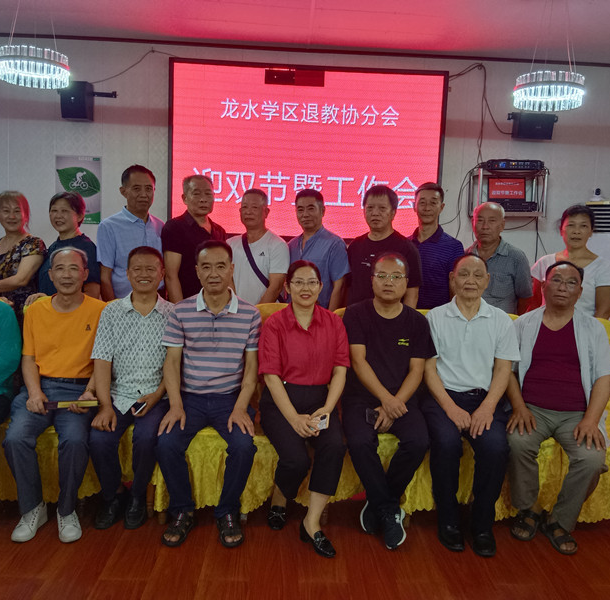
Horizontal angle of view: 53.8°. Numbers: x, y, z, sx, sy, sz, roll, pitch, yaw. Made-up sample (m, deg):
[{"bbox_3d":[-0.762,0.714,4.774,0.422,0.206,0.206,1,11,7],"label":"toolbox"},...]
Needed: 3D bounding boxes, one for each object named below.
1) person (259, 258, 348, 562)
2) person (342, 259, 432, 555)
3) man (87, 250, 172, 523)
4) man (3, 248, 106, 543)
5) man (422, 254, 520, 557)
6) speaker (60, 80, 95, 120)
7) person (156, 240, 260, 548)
[{"bbox_3d":[0.037,0.446,2.848,0.480,1.245,0.800,2,6,-6],"label":"person"},{"bbox_3d":[0.412,0.422,2.955,0.520,1.299,0.760,3,6,8],"label":"person"},{"bbox_3d":[-0.817,0.381,2.813,0.480,1.260,0.640,2,6,-2],"label":"man"},{"bbox_3d":[-1.180,0.385,2.901,0.520,1.256,0.760,1,6,-13],"label":"man"},{"bbox_3d":[0.815,0.437,2.938,0.520,1.306,0.760,4,6,14],"label":"man"},{"bbox_3d":[-1.861,-1.624,4.917,0.230,0.330,0.220,2,12,-6],"label":"speaker"},{"bbox_3d":[-0.423,0.386,2.725,0.500,1.300,0.660,2,6,-2],"label":"person"}]

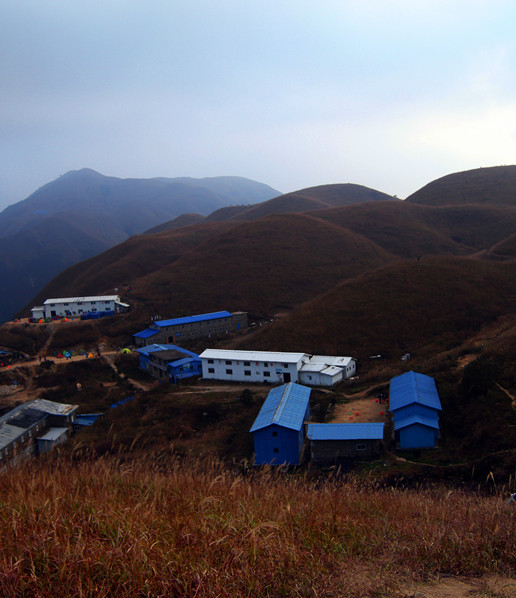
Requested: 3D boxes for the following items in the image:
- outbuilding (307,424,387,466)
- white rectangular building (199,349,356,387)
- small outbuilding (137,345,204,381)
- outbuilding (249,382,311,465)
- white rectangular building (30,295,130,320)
[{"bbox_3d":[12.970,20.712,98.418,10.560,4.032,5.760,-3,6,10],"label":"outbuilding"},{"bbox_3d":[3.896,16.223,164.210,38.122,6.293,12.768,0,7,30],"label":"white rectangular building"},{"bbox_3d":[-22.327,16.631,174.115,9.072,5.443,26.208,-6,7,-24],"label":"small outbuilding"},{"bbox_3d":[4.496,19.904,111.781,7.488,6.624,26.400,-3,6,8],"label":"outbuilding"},{"bbox_3d":[-63.745,2.627,239.876,32.832,6.816,8.640,-3,6,8],"label":"white rectangular building"}]

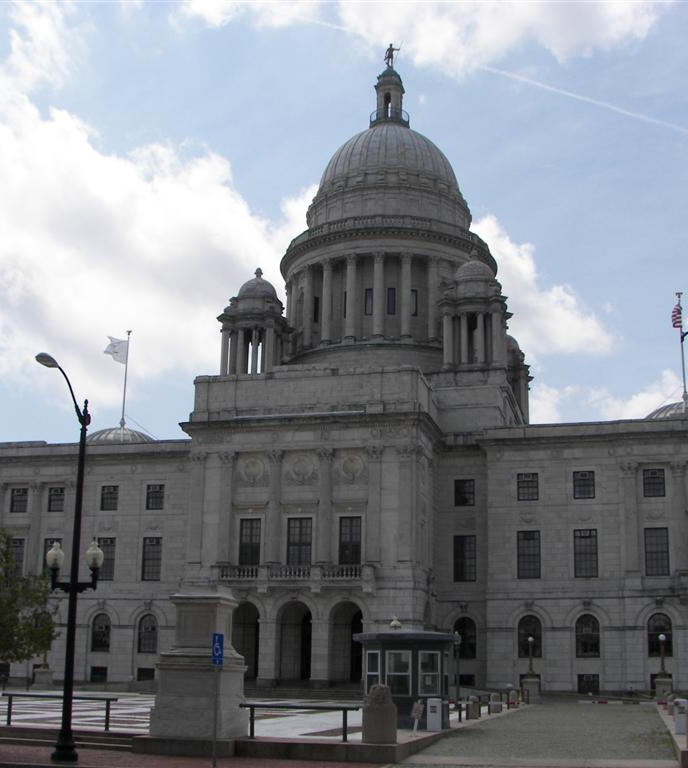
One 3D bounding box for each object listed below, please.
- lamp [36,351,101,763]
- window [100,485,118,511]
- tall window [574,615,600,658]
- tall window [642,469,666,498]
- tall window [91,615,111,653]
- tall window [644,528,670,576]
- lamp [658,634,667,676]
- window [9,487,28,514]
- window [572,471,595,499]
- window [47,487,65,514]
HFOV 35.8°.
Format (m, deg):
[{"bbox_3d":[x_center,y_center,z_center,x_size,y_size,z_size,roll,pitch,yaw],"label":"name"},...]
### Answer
[{"bbox_3d":[-6.237,3.699,22.906,1.280,8.693,2.020,-6,-15,24],"label":"lamp"},{"bbox_3d":[-21.215,10.358,96.338,1.656,2.237,0.350,-3,-15,14],"label":"window"},{"bbox_3d":[19.932,20.587,87.171,2.080,3.390,0.300,-3,-15,15],"label":"tall window"},{"bbox_3d":[25.252,8.082,86.809,1.692,2.300,0.403,-3,-16,15],"label":"tall window"},{"bbox_3d":[-21.839,22.403,96.008,1.844,3.410,0.403,-3,-16,15],"label":"tall window"},{"bbox_3d":[25.270,13.591,85.892,1.873,3.929,0.300,-3,-15,15],"label":"tall window"},{"bbox_3d":[14.481,12.344,48.416,0.380,2.050,0.380,-3,-15,15],"label":"lamp"},{"bbox_3d":[-30.147,10.816,98.870,1.748,2.237,0.350,-3,-15,14],"label":"window"},{"bbox_3d":[20.271,8.506,90.131,1.810,2.370,0.300,-3,-15,15],"label":"window"},{"bbox_3d":[-27.407,10.972,101.165,1.711,2.298,0.300,-3,-15,15],"label":"window"}]

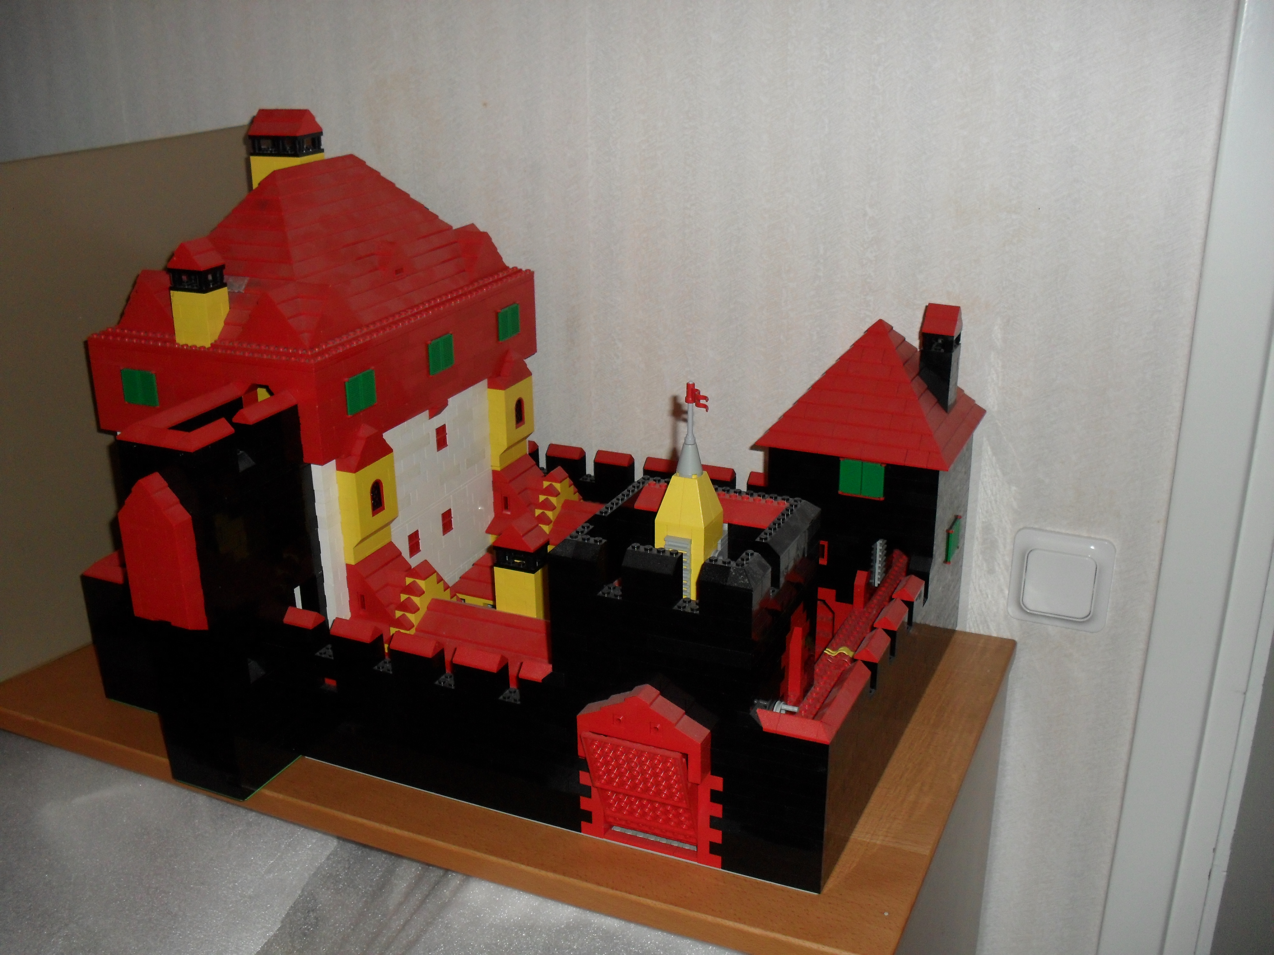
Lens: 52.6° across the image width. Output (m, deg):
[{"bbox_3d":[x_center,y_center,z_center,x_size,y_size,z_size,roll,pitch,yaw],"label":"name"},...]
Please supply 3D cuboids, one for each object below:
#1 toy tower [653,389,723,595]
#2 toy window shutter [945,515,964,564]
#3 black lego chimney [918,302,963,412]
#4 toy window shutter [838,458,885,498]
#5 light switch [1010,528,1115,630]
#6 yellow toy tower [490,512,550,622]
[{"bbox_3d":[0.033,0.008,0.785,0.033,0.136,0.033,8,22,23],"label":"toy tower"},{"bbox_3d":[0.248,0.049,1.006,0.004,0.028,0.032,8,22,23],"label":"toy window shutter"},{"bbox_3d":[0.229,-0.093,0.970,0.024,0.079,0.032,8,22,23],"label":"black lego chimney"},{"bbox_3d":[0.163,0.002,0.941,0.033,0.027,0.004,8,22,23],"label":"toy window shutter"},{"bbox_3d":[0.340,0.082,1.032,0.079,0.080,0.012,8,22,23],"label":"light switch"},{"bbox_3d":[-0.077,0.061,0.877,0.032,0.075,0.024,8,22,23],"label":"yellow toy tower"}]

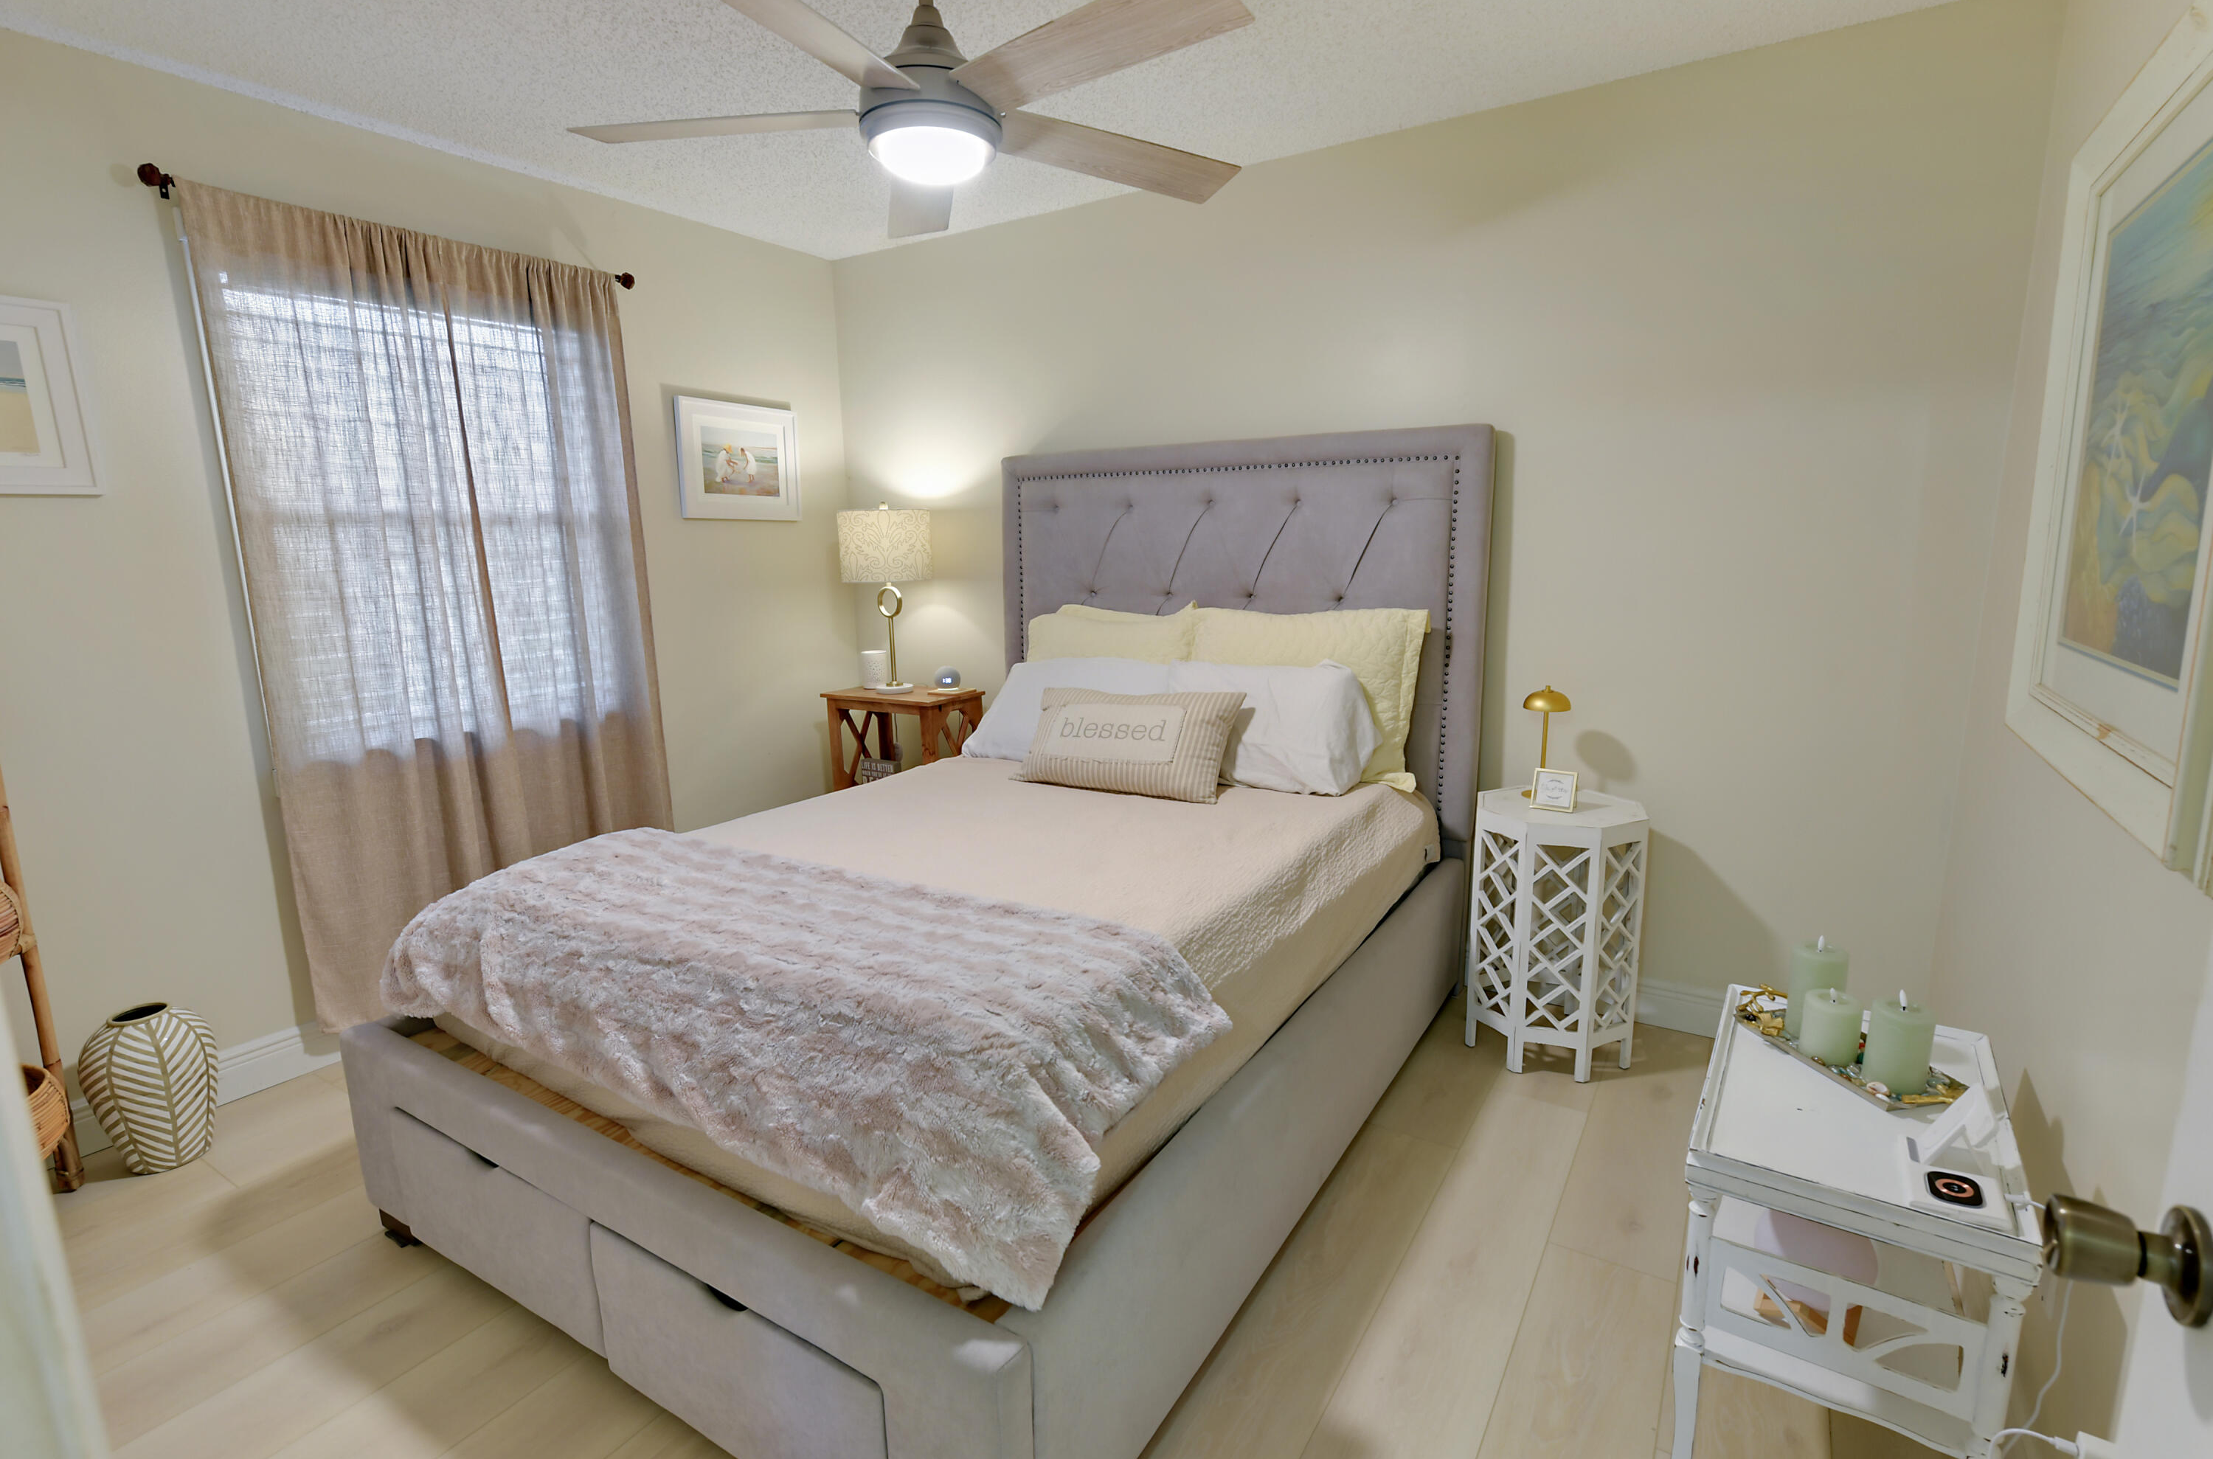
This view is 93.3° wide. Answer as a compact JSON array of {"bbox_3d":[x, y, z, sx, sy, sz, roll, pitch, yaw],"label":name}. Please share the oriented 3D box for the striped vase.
[{"bbox_3d":[-2.154,0.808,2.366,0.238,0.353,0.238,5,12,32],"label":"striped vase"}]

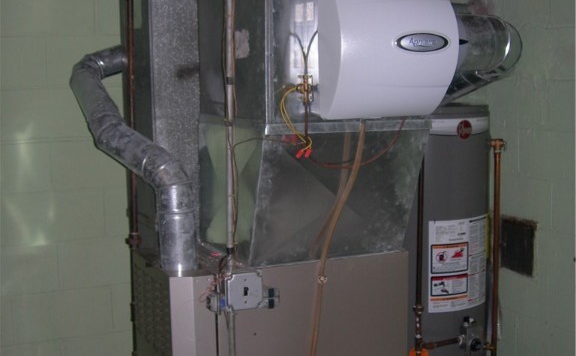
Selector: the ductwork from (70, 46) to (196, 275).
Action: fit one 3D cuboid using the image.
[{"bbox_3d":[-0.534,-0.117,2.782,0.320,0.630,1.050,-5,10,-23],"label":"ductwork"}]

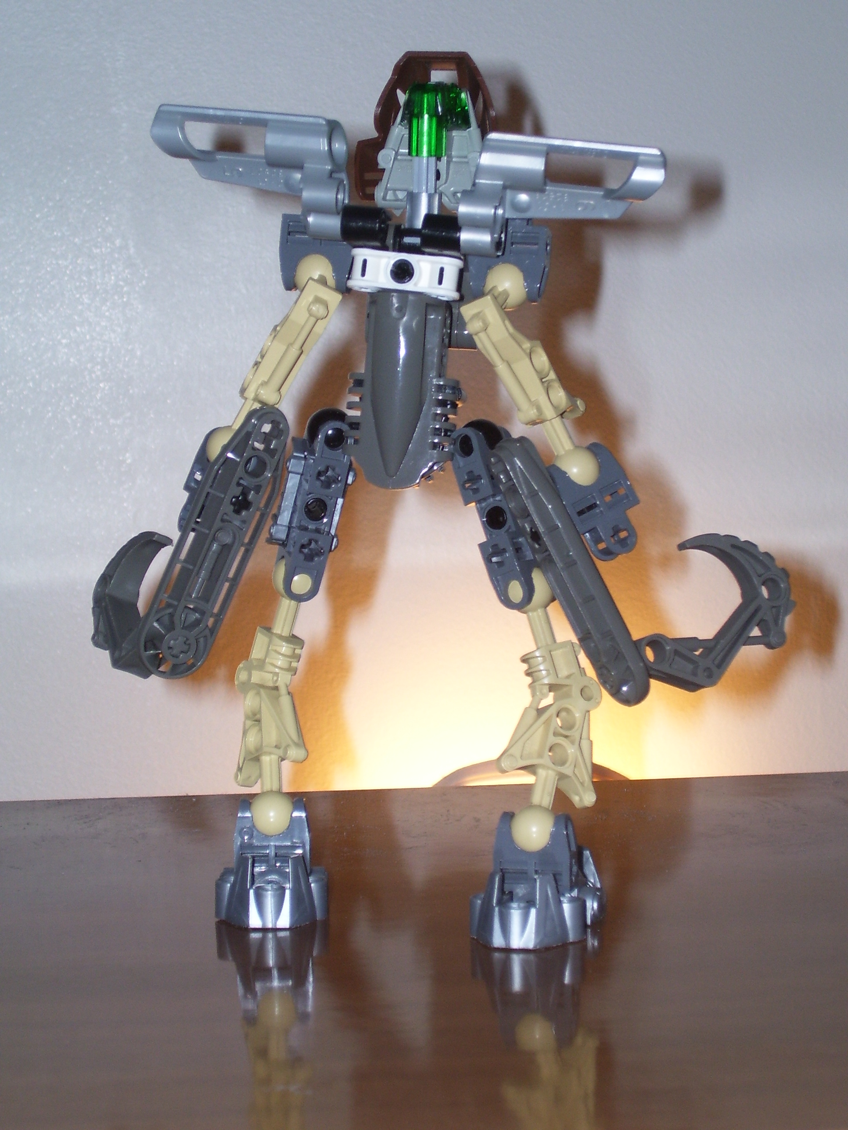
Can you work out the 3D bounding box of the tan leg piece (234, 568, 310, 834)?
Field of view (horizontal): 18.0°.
[{"bbox_3d":[-0.032,0.028,0.585,0.011,0.066,0.023,-14,31,-39],"label":"tan leg piece"}]

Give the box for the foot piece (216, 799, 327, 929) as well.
[{"bbox_3d":[-0.033,0.064,0.597,0.025,0.025,0.041,-1,5,-1],"label":"foot piece"}]

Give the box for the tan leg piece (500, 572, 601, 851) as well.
[{"bbox_3d":[0.025,0.030,0.558,0.023,0.066,0.011,-16,25,-31],"label":"tan leg piece"}]

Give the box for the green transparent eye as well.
[{"bbox_3d":[0.003,-0.095,0.573,0.015,0.015,0.016,0,5,8],"label":"green transparent eye"}]

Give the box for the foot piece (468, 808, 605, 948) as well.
[{"bbox_3d":[0.024,0.065,0.569,0.025,0.025,0.041,0,5,13],"label":"foot piece"}]

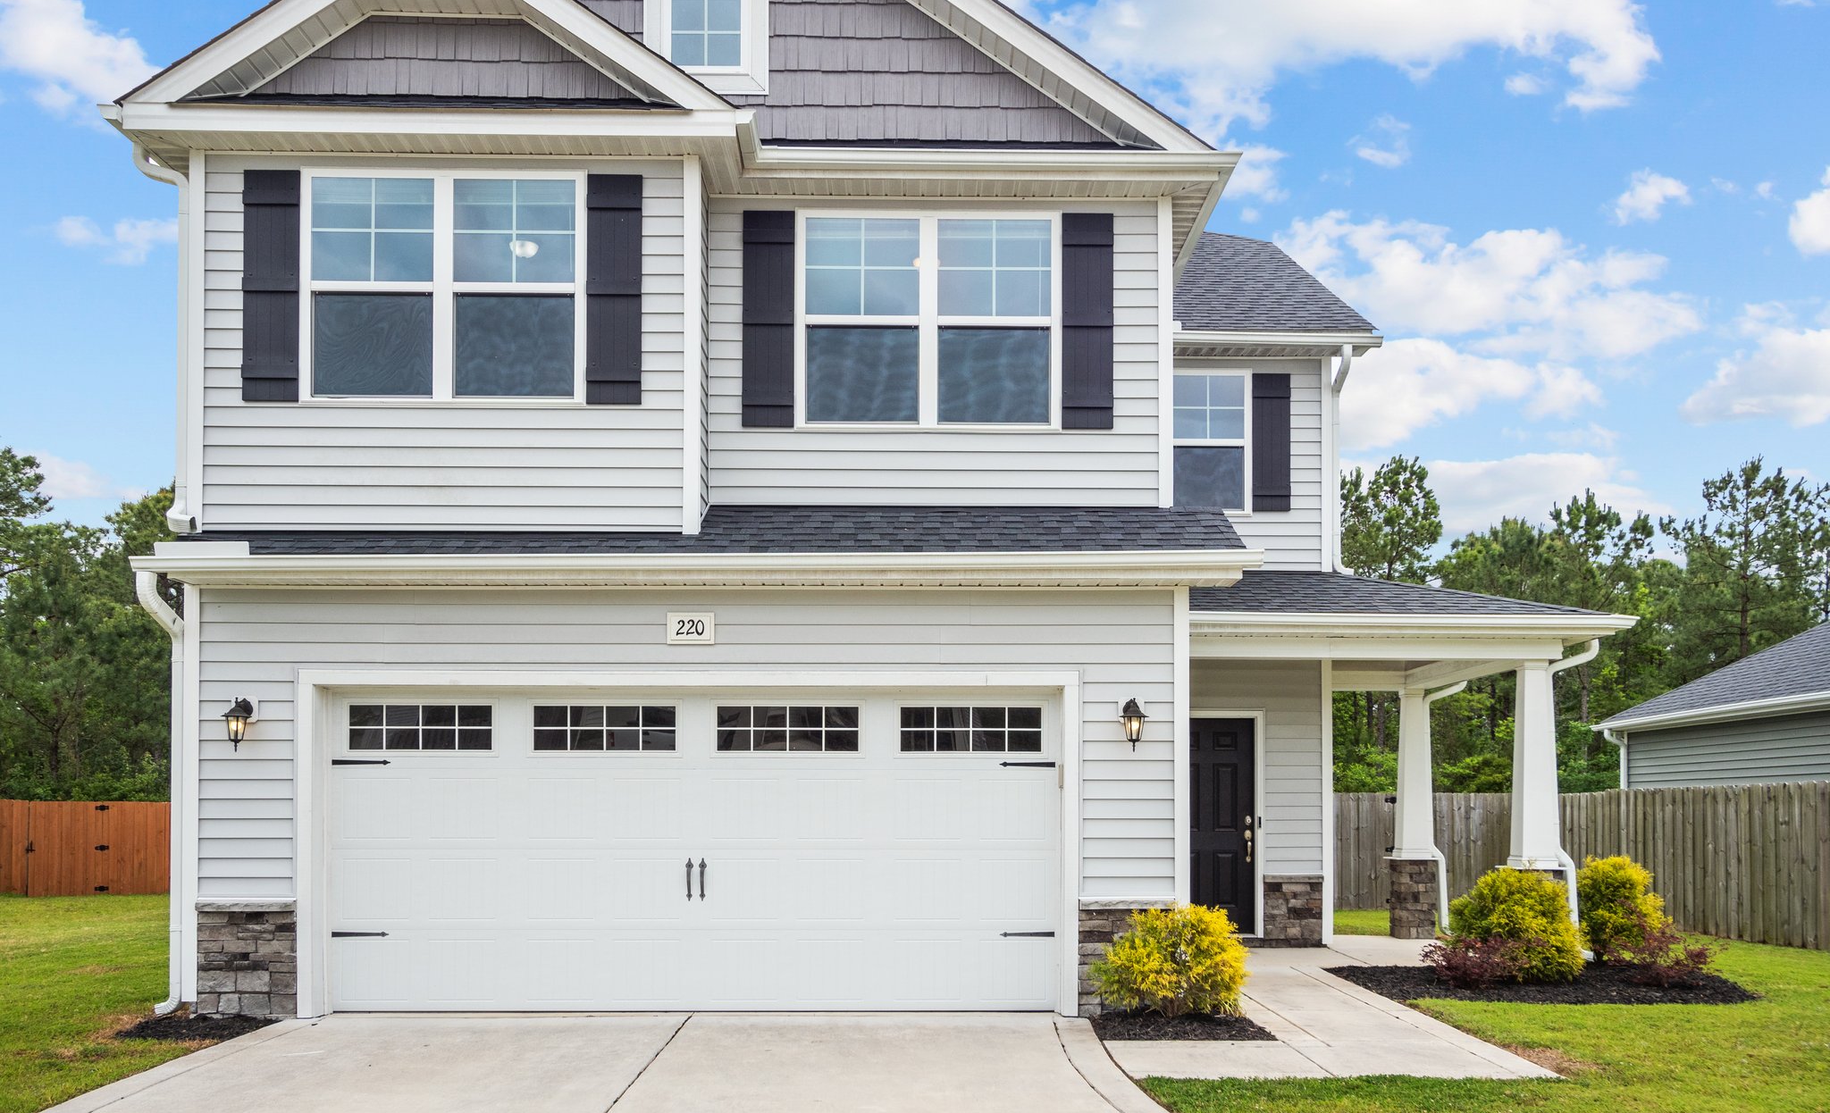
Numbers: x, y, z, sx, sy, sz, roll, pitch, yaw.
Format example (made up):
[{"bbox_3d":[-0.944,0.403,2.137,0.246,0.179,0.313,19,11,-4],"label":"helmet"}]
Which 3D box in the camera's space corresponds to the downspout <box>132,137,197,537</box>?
[{"bbox_3d":[-4.923,-1.424,9.700,0.430,2.580,0.180,0,-1,-1],"label":"downspout"}]

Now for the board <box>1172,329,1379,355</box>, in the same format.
[{"bbox_3d":[3.265,-1.970,13.550,2.100,0.180,0.130,0,-3,-1],"label":"board"}]

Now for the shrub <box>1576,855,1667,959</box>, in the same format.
[{"bbox_3d":[5.708,2.840,12.000,0.820,0.870,0.800,0,-2,-1],"label":"shrub"}]

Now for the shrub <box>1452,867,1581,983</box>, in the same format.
[{"bbox_3d":[4.447,2.734,10.950,0.990,0.870,0.950,0,-2,-1],"label":"shrub"}]

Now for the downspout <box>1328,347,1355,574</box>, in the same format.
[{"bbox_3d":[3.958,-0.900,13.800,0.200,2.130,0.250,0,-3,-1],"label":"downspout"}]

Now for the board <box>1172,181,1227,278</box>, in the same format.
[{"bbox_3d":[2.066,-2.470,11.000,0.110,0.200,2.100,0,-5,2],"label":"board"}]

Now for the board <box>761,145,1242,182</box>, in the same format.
[{"bbox_3d":[0.517,-2.656,10.000,3.280,0.200,0.120,0,-3,-1],"label":"board"}]

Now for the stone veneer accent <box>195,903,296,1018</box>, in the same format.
[{"bbox_3d":[-4.299,2.597,9.500,0.645,0.745,0.130,0,-1,-1],"label":"stone veneer accent"}]

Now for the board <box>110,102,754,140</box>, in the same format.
[{"bbox_3d":[-3.073,-2.774,9.400,3.900,0.190,0.060,0,-3,-1],"label":"board"}]

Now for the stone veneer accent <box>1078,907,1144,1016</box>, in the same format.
[{"bbox_3d":[1.363,2.618,9.630,0.600,0.760,0.110,0,-3,-1],"label":"stone veneer accent"}]

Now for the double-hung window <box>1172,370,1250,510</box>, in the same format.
[{"bbox_3d":[2.756,-1.063,13.850,0.820,1.360,0.100,0,-3,-1],"label":"double-hung window"}]

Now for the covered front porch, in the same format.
[{"bbox_3d":[3.620,1.700,12.700,3.600,3.450,3.200,0,-3,-1],"label":"covered front porch"}]

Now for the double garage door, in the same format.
[{"bbox_3d":[-1.459,1.950,9.780,4.840,2.140,0.080,0,-1,-1],"label":"double garage door"}]

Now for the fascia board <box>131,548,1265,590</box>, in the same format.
[{"bbox_3d":[-1.370,0.072,9.300,7.100,0.200,0.130,0,-3,-1],"label":"fascia board"}]

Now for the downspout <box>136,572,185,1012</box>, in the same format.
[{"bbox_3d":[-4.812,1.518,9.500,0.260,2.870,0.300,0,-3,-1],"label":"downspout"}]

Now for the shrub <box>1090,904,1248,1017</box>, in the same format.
[{"bbox_3d":[1.572,2.488,9.120,0.970,0.690,0.930,0,-2,-1],"label":"shrub"}]

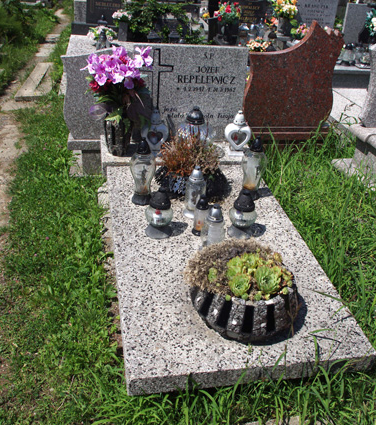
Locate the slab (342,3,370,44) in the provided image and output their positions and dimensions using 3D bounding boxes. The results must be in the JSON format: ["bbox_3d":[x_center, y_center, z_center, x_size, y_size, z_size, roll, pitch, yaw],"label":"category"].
[{"bbox_3d":[1.704,-1.810,4.698,0.280,0.425,0.070,-2,32,-11],"label":"slab"}]

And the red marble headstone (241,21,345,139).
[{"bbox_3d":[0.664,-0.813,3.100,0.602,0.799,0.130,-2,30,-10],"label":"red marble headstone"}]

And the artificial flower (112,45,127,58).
[{"bbox_3d":[-0.392,-0.921,2.742,0.083,0.074,0.060,0,32,-8],"label":"artificial flower"}]

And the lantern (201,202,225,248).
[{"bbox_3d":[0.110,0.059,2.084,0.092,0.226,0.092,-2,30,-10],"label":"lantern"}]

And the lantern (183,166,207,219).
[{"bbox_3d":[0.034,-0.113,2.514,0.105,0.275,0.105,-2,33,-11],"label":"lantern"}]

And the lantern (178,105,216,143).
[{"bbox_3d":[0.037,-0.451,2.688,0.190,0.280,0.190,-2,33,-12],"label":"lantern"}]

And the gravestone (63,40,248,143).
[{"bbox_3d":[-0.196,-0.732,2.953,1.113,0.586,0.084,-2,30,-11],"label":"gravestone"}]

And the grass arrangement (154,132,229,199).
[{"bbox_3d":[0.011,-0.296,2.766,0.380,0.311,0.350,-2,33,-11],"label":"grass arrangement"}]

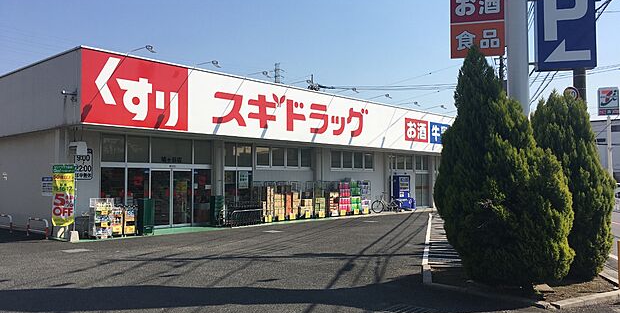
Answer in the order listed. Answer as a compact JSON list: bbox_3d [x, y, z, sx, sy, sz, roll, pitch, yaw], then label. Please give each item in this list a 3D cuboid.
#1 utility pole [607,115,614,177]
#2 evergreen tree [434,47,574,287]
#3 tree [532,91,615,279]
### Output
[{"bbox_3d":[22.000,0.130,38.000,0.300,6.300,0.300,0,-3,0],"label":"utility pole"},{"bbox_3d":[3.070,0.120,8.200,2.200,3.700,2.050,0,-3,0],"label":"evergreen tree"},{"bbox_3d":[4.480,0.430,9.000,1.600,3.140,1.600,0,-3,0],"label":"tree"}]

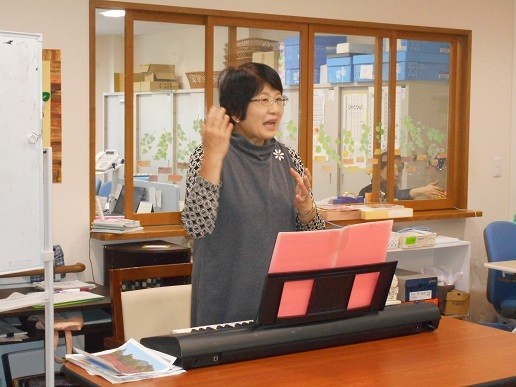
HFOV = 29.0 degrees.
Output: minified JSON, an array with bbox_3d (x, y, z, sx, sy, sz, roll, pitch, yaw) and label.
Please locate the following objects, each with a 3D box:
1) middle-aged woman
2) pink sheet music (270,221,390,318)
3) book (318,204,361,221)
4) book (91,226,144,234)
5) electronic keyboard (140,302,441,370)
[{"bbox_3d":[-0.015,0.376,3.505,0.470,1.620,0.360,-2,5,-30],"label":"middle-aged woman"},{"bbox_3d":[0.228,0.258,3.227,0.450,0.310,0.020,-2,23,-34],"label":"pink sheet music"},{"bbox_3d":[0.370,0.104,5.098,0.220,0.044,0.230,-2,5,-33],"label":"book"},{"bbox_3d":[-0.620,0.159,4.431,0.160,0.014,0.210,2,4,21],"label":"book"},{"bbox_3d":[0.137,0.440,3.292,1.036,0.100,0.259,-2,5,-34],"label":"electronic keyboard"}]

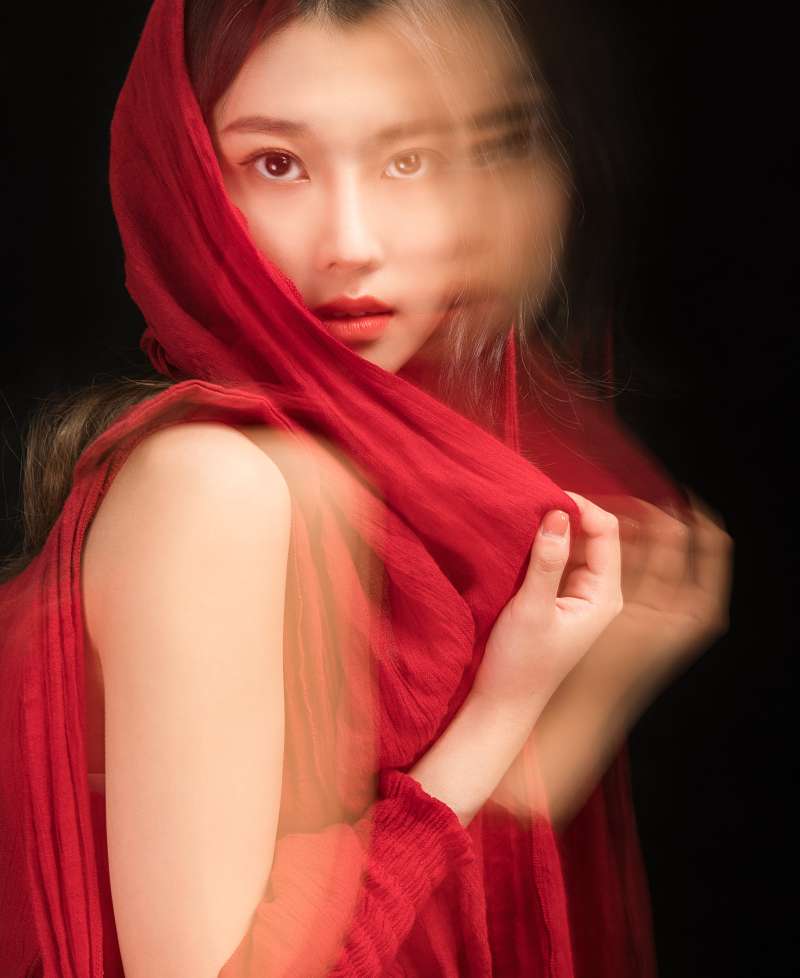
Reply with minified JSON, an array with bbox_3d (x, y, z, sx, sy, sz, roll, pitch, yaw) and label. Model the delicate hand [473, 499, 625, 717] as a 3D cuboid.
[{"bbox_3d":[0.075,0.061,1.115,0.056,0.119,0.078,23,-2,-12],"label":"delicate hand"}]

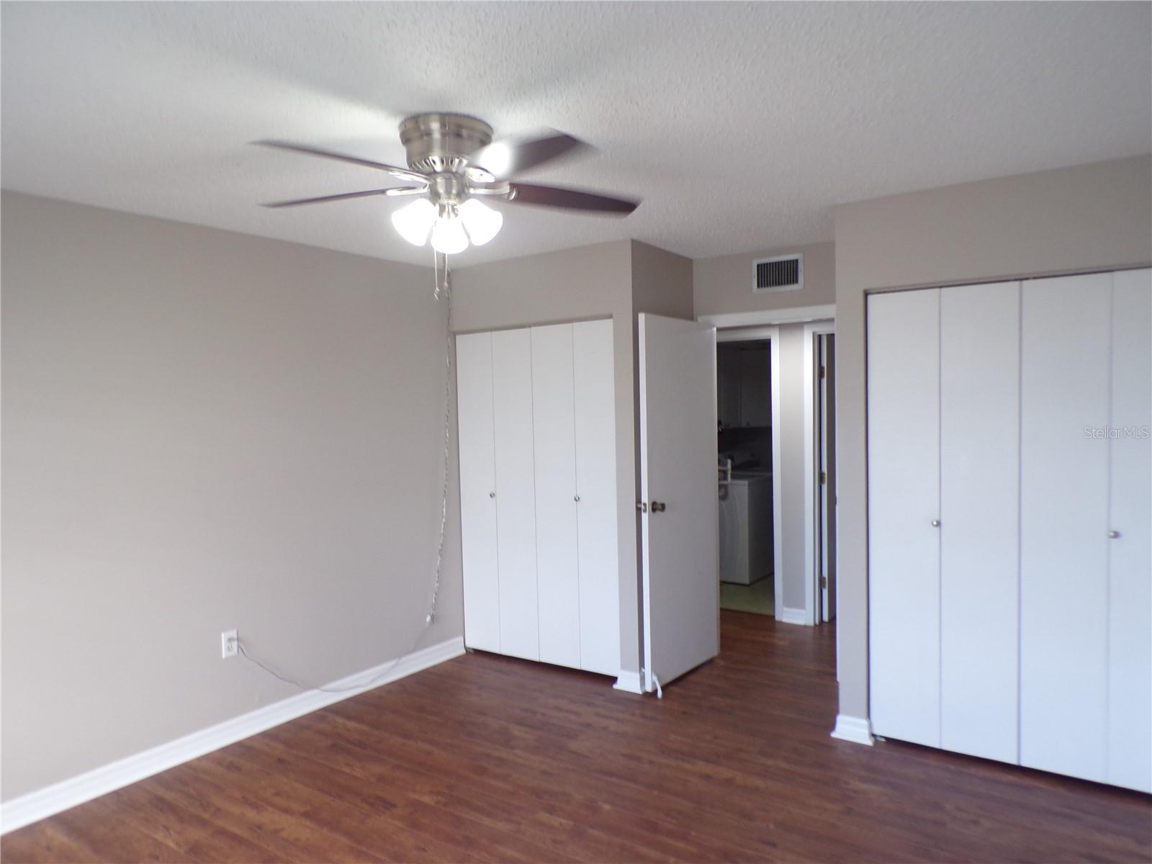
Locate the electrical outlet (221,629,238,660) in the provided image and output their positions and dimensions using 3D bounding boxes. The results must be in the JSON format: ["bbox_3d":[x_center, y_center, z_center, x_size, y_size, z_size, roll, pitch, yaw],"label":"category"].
[{"bbox_3d":[-1.639,1.006,3.786,0.012,0.122,0.075,0,3,35],"label":"electrical outlet"}]

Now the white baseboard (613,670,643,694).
[{"bbox_3d":[0.283,1.356,4.368,0.184,0.115,0.030,0,3,35],"label":"white baseboard"}]

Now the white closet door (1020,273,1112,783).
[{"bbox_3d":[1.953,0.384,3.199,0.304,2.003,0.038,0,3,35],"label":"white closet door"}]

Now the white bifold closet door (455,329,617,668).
[{"bbox_3d":[-0.241,0.379,4.779,1.190,2.000,0.040,0,3,35],"label":"white bifold closet door"}]

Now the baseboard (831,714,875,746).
[{"bbox_3d":[1.263,1.359,3.654,0.190,0.115,0.030,0,3,35],"label":"baseboard"}]

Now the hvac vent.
[{"bbox_3d":[1.165,-0.914,4.621,0.305,0.195,0.020,0,3,35],"label":"hvac vent"}]

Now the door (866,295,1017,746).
[{"bbox_3d":[1.585,0.383,3.459,0.598,2.003,0.038,0,3,35],"label":"door"}]

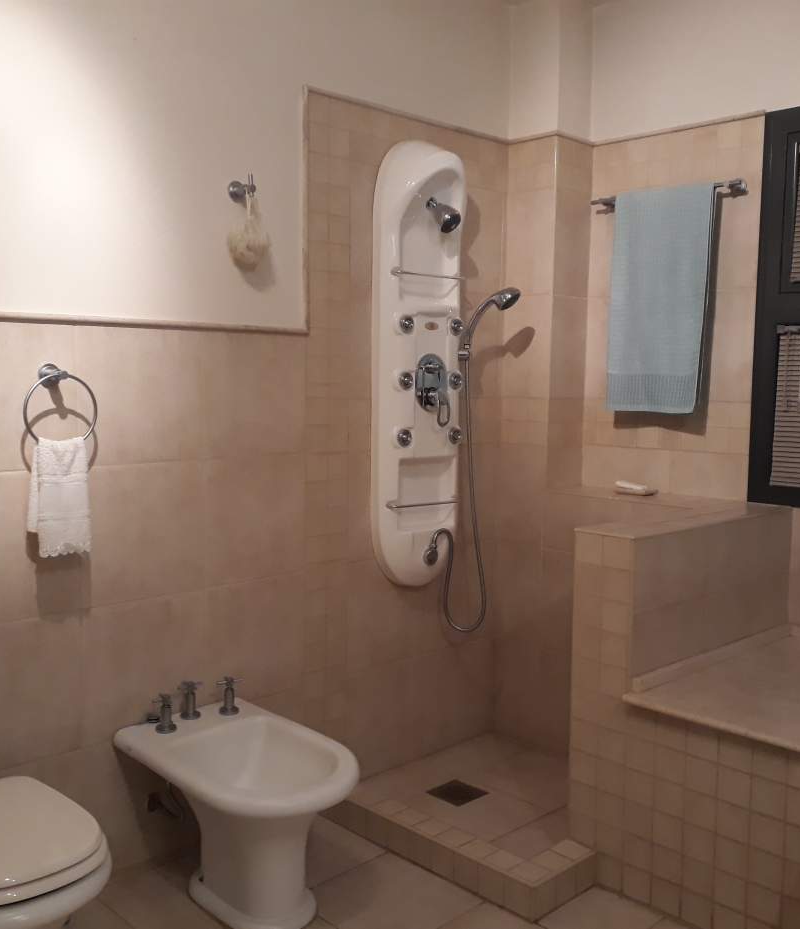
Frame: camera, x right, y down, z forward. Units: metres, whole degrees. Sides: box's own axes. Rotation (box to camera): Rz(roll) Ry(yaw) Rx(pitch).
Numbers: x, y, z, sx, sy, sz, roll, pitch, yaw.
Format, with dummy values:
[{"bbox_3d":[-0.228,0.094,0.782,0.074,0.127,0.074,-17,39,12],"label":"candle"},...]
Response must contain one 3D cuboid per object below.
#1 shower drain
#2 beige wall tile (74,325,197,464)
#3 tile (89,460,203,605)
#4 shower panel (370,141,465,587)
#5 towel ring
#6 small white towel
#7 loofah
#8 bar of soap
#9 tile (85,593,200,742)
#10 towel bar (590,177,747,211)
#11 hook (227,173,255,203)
[{"bbox_3d":[0.170,0.978,2.870,0.129,0.012,0.129,-5,7,-45],"label":"shower drain"},{"bbox_3d":[-0.618,-0.166,2.323,0.330,0.328,0.010,-5,7,-45],"label":"beige wall tile"},{"bbox_3d":[-0.636,0.165,2.389,0.332,0.332,0.011,-4,7,-44],"label":"tile"},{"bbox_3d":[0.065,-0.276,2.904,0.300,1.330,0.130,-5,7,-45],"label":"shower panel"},{"bbox_3d":[-0.750,-0.127,2.103,0.168,0.190,0.080,-5,7,-44],"label":"towel ring"},{"bbox_3d":[-0.748,0.066,2.129,0.118,0.260,0.065,-5,7,-45],"label":"small white towel"},{"bbox_3d":[-0.384,-0.584,2.433,0.100,0.190,0.085,-5,7,-45],"label":"loofah"},{"bbox_3d":[0.747,0.077,3.083,0.065,0.030,0.108,-5,7,-45],"label":"bar of soap"},{"bbox_3d":[-0.641,0.500,2.420,0.332,0.332,0.011,-4,7,-44],"label":"tile"},{"bbox_3d":[0.800,-0.816,2.912,0.080,0.045,0.505,-5,7,-44],"label":"towel bar"},{"bbox_3d":[-0.395,-0.708,2.473,0.053,0.068,0.068,-4,7,-44],"label":"hook"}]

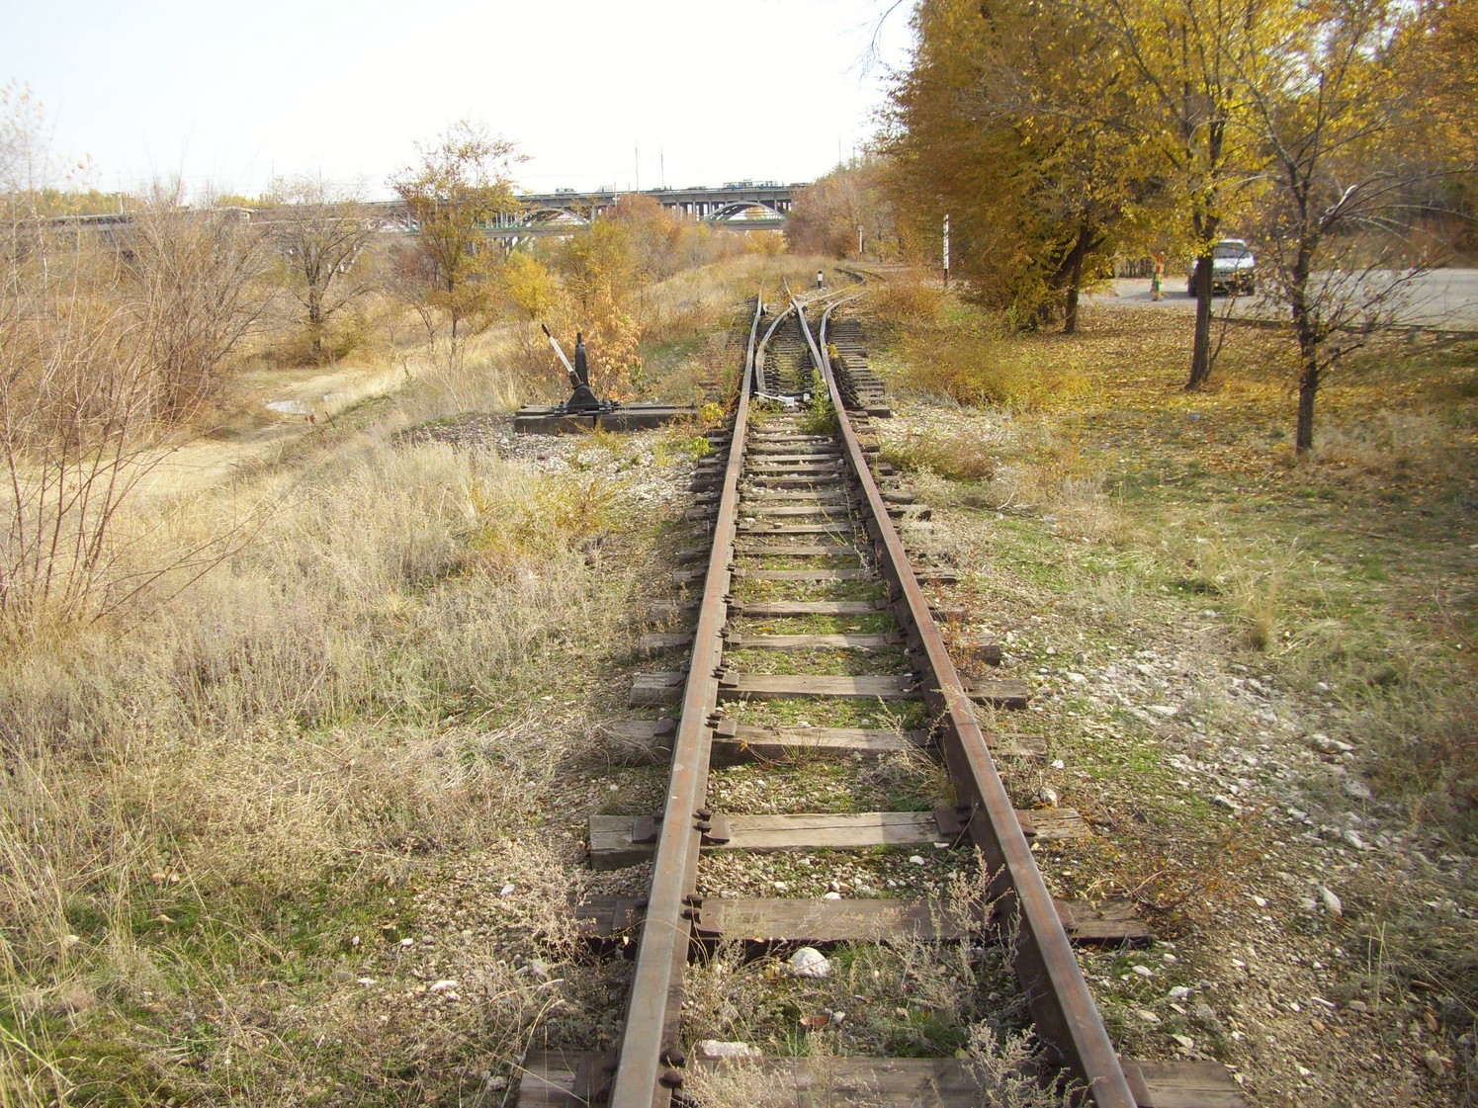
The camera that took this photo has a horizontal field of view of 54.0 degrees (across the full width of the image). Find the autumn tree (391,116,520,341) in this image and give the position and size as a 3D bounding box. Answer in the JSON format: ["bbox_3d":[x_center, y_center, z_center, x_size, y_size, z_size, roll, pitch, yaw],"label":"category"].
[{"bbox_3d":[-5.652,-6.289,28.822,2.614,4.411,2.614,0,13,0],"label":"autumn tree"}]

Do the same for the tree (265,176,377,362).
[{"bbox_3d":[-8.764,-5.952,30.434,2.466,3.825,2.466,0,13,0],"label":"tree"}]

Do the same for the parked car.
[{"bbox_3d":[12.880,-7.674,38.780,1.700,1.460,4.200,3,13,14],"label":"parked car"}]

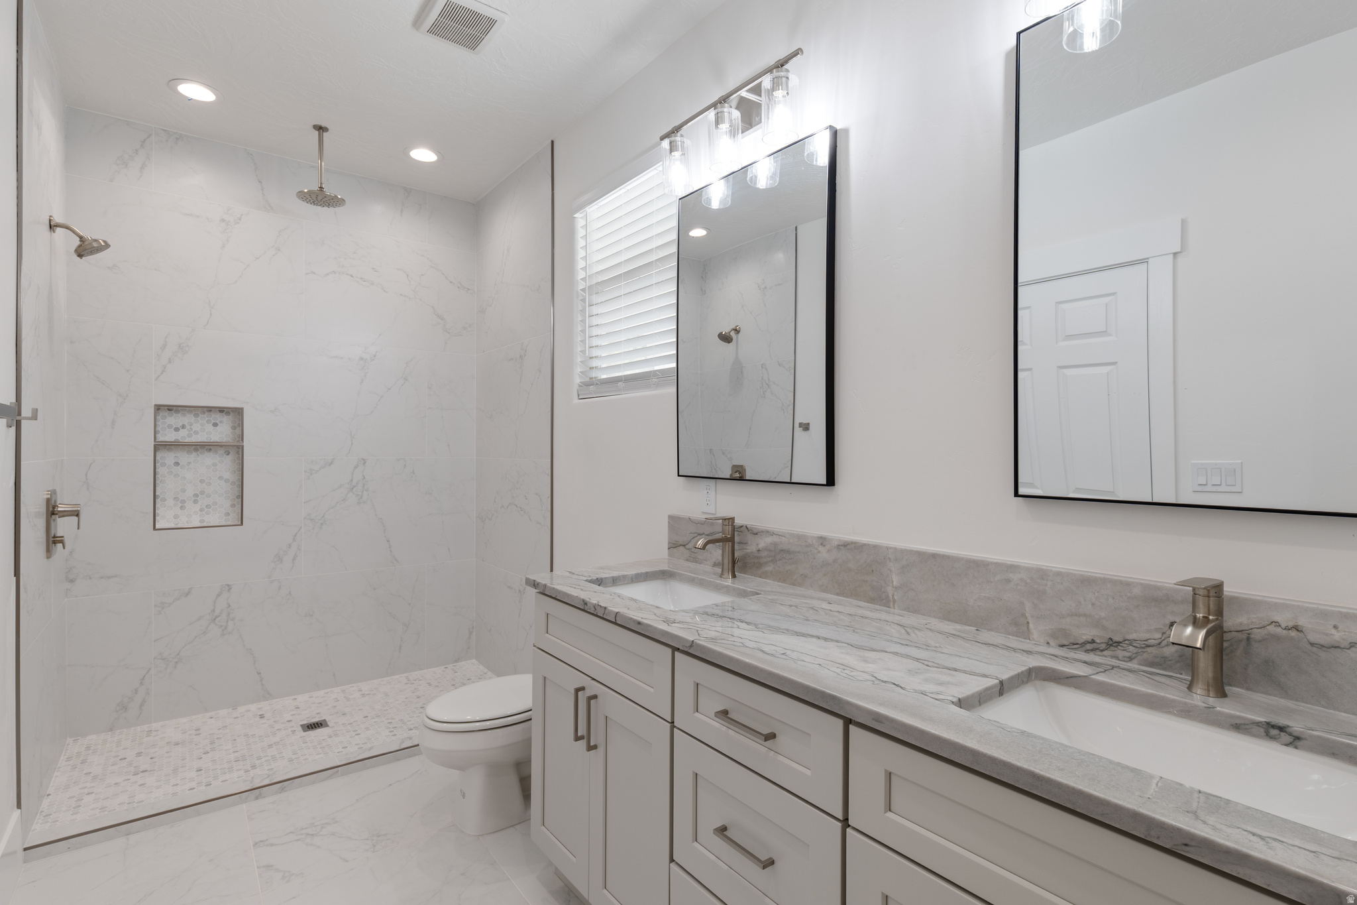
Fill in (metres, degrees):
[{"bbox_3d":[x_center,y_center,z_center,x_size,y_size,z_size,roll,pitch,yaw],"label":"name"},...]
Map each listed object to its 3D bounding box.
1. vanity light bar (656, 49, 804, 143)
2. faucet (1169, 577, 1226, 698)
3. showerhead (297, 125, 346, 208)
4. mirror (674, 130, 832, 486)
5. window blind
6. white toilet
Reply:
[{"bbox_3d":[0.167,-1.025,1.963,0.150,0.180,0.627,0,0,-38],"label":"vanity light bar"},{"bbox_3d":[0.830,0.300,1.020,0.141,0.185,0.052,0,0,-38],"label":"faucet"},{"bbox_3d":[-1.649,-1.323,2.948,0.202,0.335,0.202,0,0,-38],"label":"showerhead"},{"bbox_3d":[0.215,-0.399,2.000,0.030,0.976,0.663,0,0,-38],"label":"mirror"},{"bbox_3d":[-0.217,-0.688,2.634,0.064,0.891,0.745,0,0,-38],"label":"window blind"},{"bbox_3d":[-0.554,0.916,2.363,0.760,0.745,0.410,0,0,-38],"label":"white toilet"}]

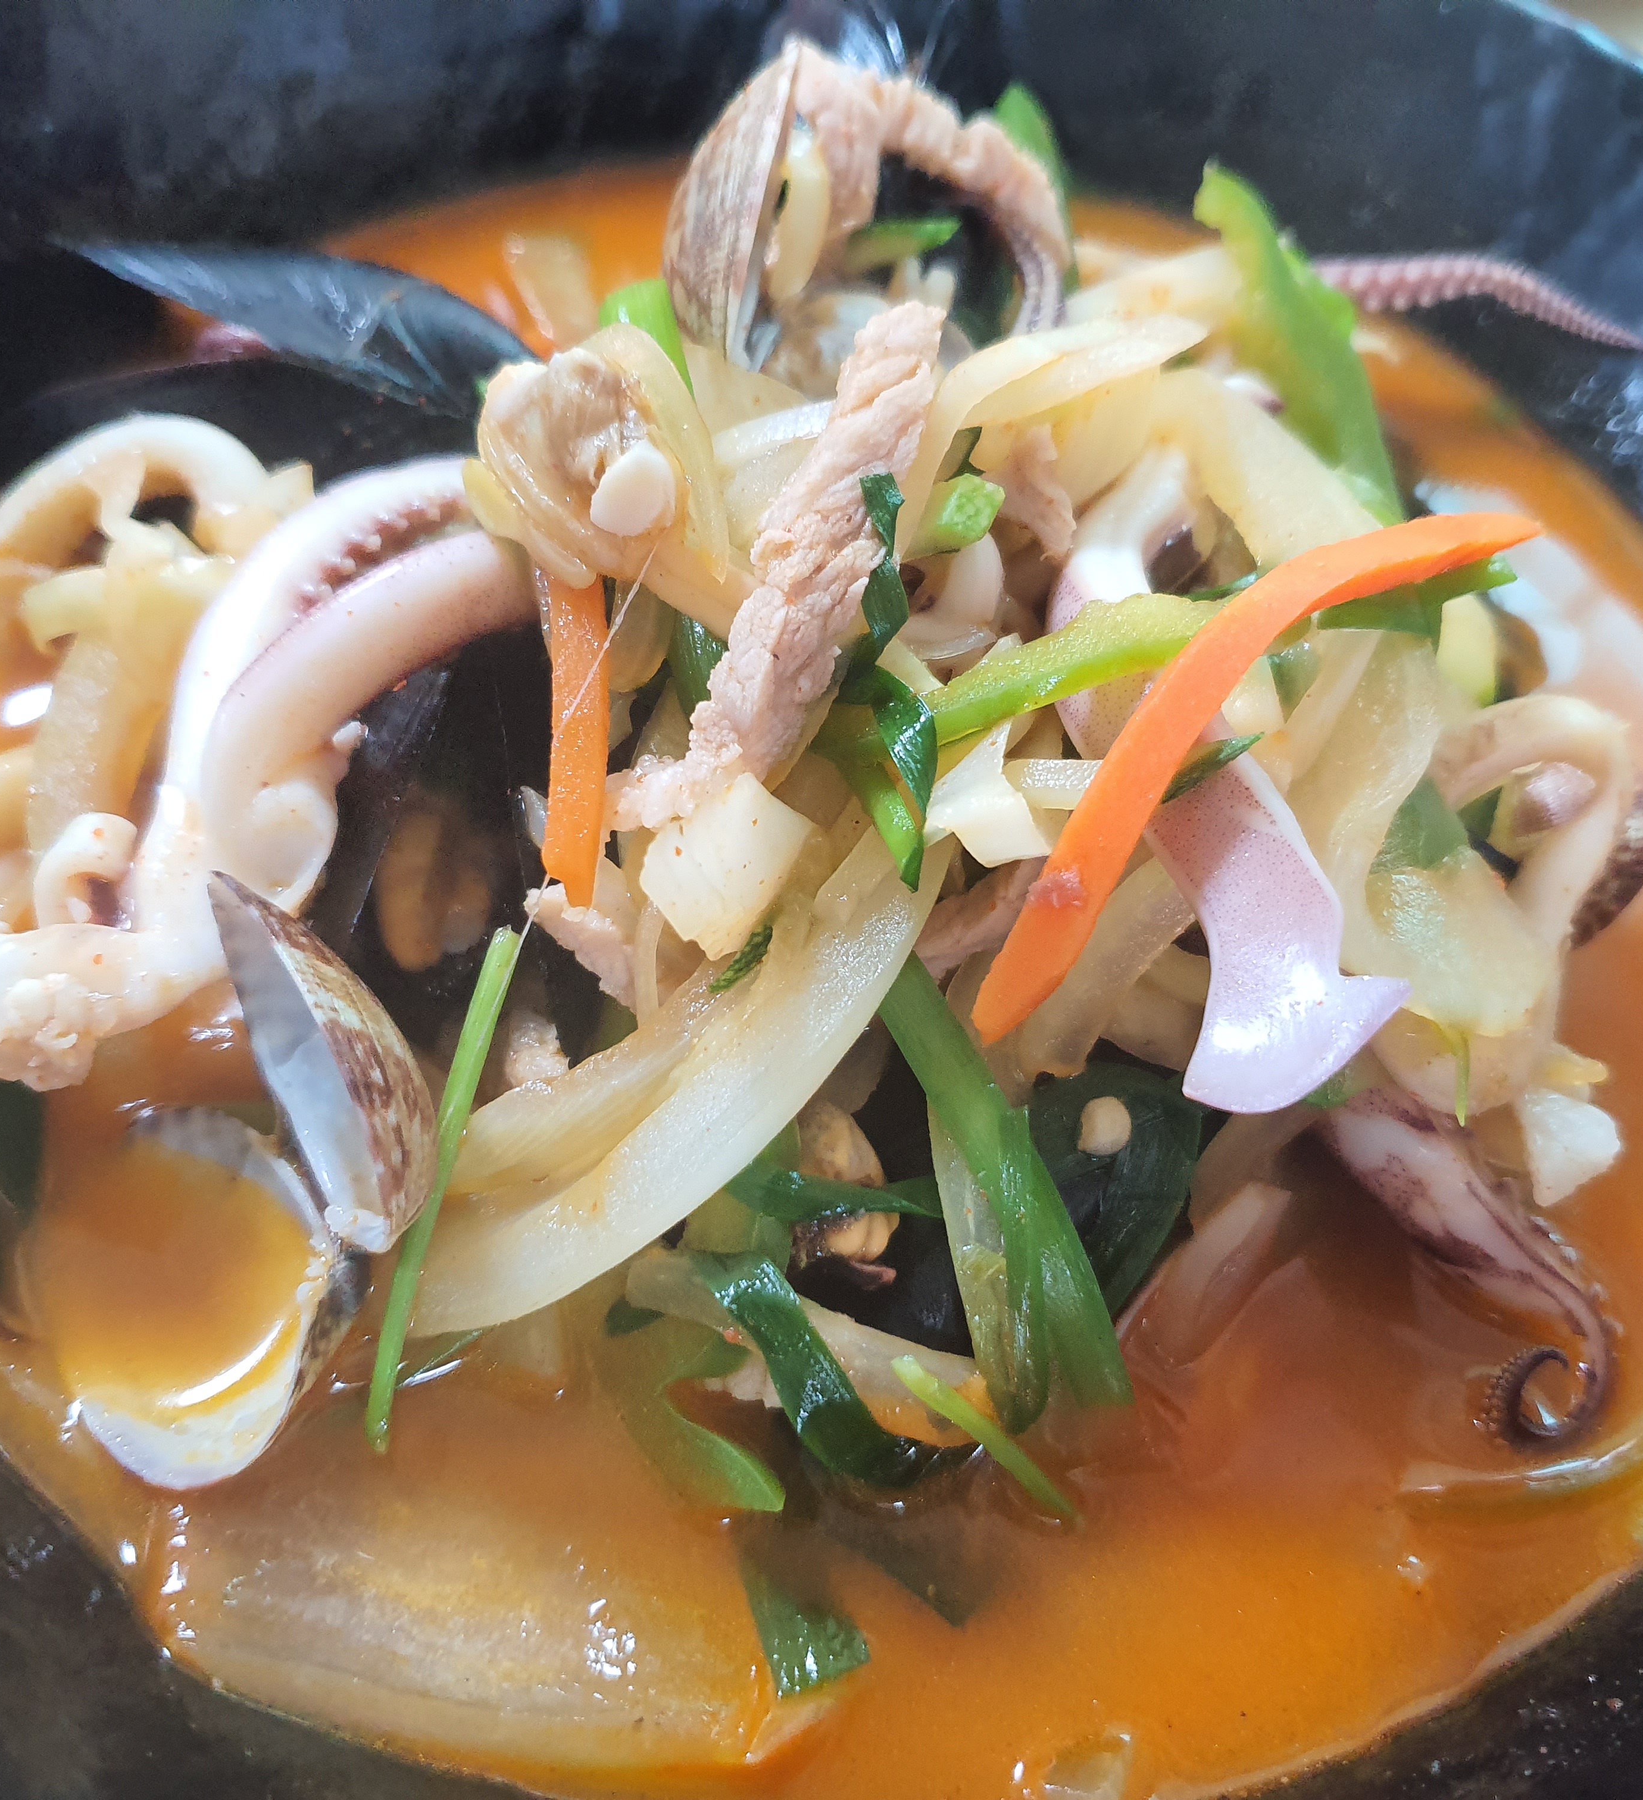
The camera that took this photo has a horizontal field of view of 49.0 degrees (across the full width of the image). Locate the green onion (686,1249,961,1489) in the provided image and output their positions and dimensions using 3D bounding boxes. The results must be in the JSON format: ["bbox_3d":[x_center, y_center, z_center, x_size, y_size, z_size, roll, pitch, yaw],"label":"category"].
[{"bbox_3d":[0.000,0.037,0.142,0.027,0.007,0.009,43,61,-6],"label":"green onion"}]

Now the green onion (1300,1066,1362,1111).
[{"bbox_3d":[0.043,0.016,0.151,0.009,0.005,0.007,18,57,7],"label":"green onion"}]

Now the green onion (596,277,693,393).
[{"bbox_3d":[-0.018,-0.058,0.186,0.009,0.008,0.015,-20,61,-17],"label":"green onion"}]

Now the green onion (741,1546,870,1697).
[{"bbox_3d":[-0.001,0.055,0.137,0.010,0.004,0.013,-16,51,-15],"label":"green onion"}]

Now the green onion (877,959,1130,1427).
[{"bbox_3d":[0.015,0.023,0.143,0.011,0.008,0.041,-28,102,-21],"label":"green onion"}]

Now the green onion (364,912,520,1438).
[{"bbox_3d":[-0.030,0.023,0.142,0.003,0.003,0.042,14,88,5],"label":"green onion"}]

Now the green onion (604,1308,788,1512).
[{"bbox_3d":[-0.010,0.040,0.142,0.011,0.007,0.018,-39,80,-25],"label":"green onion"}]

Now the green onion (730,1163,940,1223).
[{"bbox_3d":[0.001,0.023,0.141,0.017,0.005,0.006,4,57,-2],"label":"green onion"}]

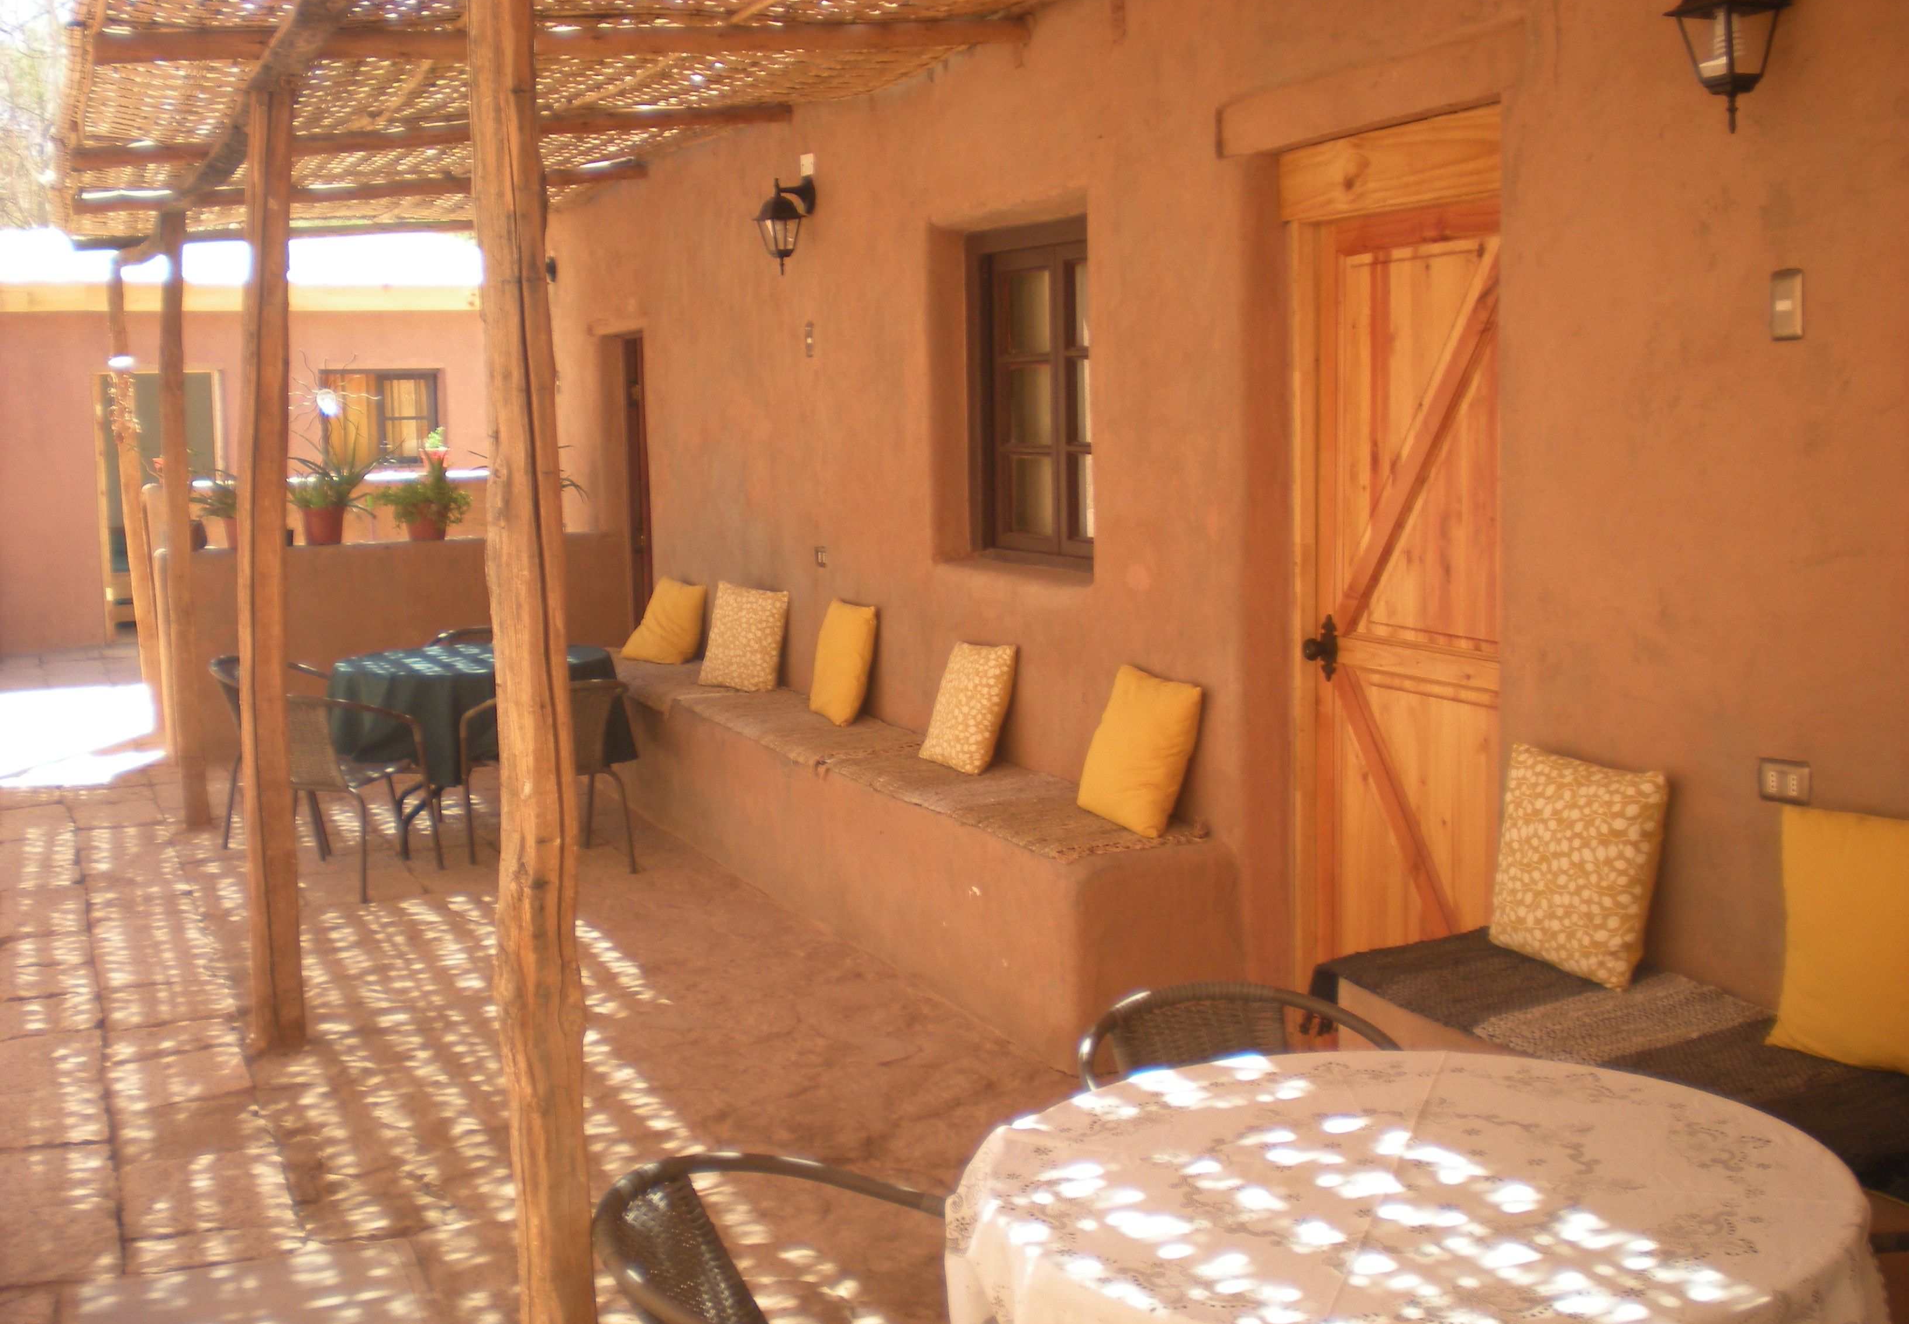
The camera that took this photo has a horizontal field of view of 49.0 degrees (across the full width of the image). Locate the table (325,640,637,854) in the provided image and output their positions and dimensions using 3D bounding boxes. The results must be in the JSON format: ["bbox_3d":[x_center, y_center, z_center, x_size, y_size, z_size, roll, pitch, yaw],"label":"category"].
[{"bbox_3d":[-1.830,0.339,8.218,1.080,0.715,1.080,-4,8,-24],"label":"table"}]

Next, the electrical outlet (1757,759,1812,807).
[{"bbox_3d":[1.439,0.208,3.630,0.014,0.074,0.116,-4,8,-24],"label":"electrical outlet"}]

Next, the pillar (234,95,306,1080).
[{"bbox_3d":[-1.755,-0.222,5.401,0.140,2.458,0.140,-2,7,-22],"label":"pillar"}]

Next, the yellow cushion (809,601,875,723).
[{"bbox_3d":[-0.402,-0.003,7.447,0.125,0.410,0.410,14,1,-24],"label":"yellow cushion"}]

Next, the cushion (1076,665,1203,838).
[{"bbox_3d":[0.478,0.228,5.419,0.125,0.410,0.410,18,-2,-25],"label":"cushion"}]

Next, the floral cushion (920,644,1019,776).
[{"bbox_3d":[0.046,0.131,6.474,0.120,0.385,0.390,18,-2,-25],"label":"floral cushion"}]

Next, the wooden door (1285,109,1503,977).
[{"bbox_3d":[1.057,-0.089,4.849,0.090,2.260,1.023,-4,8,-24],"label":"wooden door"}]

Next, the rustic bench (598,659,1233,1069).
[{"bbox_3d":[-0.581,0.475,7.545,0.478,0.556,5.131,-4,8,-24],"label":"rustic bench"}]

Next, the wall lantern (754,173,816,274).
[{"bbox_3d":[-0.618,-1.591,7.632,0.230,0.365,0.195,-4,8,-24],"label":"wall lantern"}]

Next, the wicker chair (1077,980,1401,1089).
[{"bbox_3d":[0.466,0.900,3.121,0.570,0.740,0.580,-2,7,-9],"label":"wicker chair"}]

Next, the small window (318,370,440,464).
[{"bbox_3d":[-4.511,-1.914,16.404,0.917,0.747,0.120,-4,7,-22],"label":"small window"}]

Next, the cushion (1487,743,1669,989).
[{"bbox_3d":[1.168,0.377,3.979,0.125,0.410,0.410,8,2,-25],"label":"cushion"}]

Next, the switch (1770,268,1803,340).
[{"bbox_3d":[1.412,-0.605,3.553,0.014,0.116,0.073,-4,8,-24],"label":"switch"}]

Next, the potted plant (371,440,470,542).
[{"bbox_3d":[-2.695,-0.868,10.622,0.490,0.500,0.460,-4,7,-22],"label":"potted plant"}]

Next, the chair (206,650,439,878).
[{"bbox_3d":[-2.182,0.417,7.438,0.570,0.740,0.580,2,7,22],"label":"chair"}]

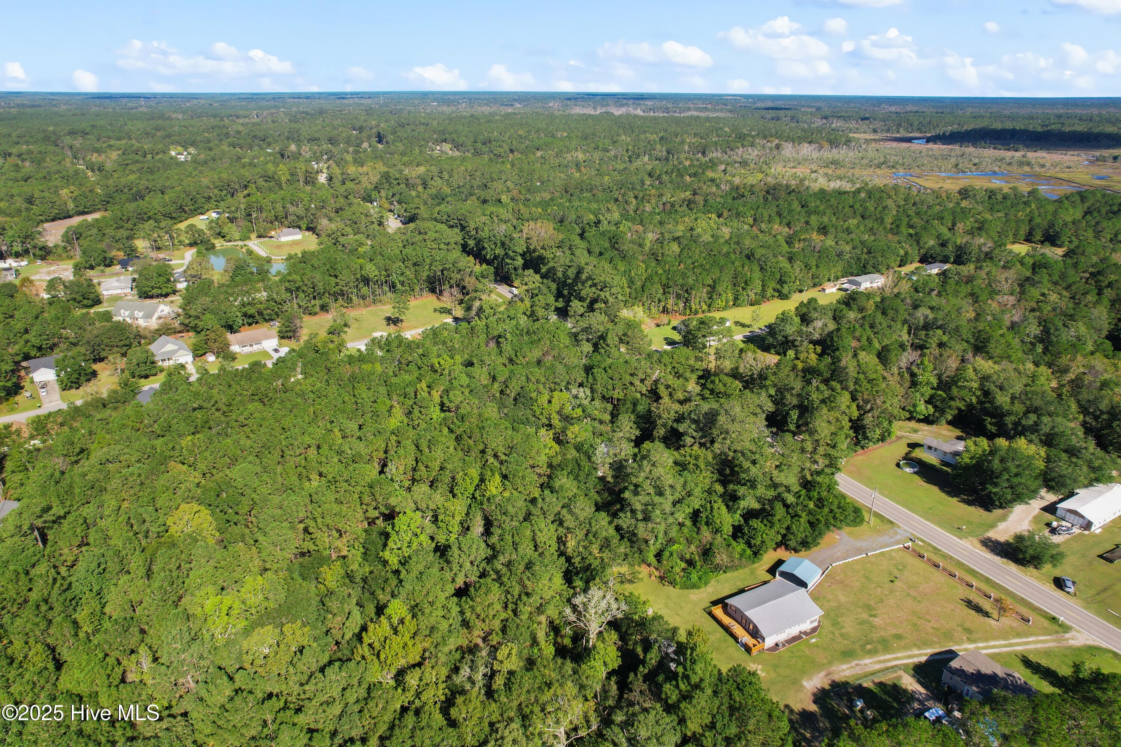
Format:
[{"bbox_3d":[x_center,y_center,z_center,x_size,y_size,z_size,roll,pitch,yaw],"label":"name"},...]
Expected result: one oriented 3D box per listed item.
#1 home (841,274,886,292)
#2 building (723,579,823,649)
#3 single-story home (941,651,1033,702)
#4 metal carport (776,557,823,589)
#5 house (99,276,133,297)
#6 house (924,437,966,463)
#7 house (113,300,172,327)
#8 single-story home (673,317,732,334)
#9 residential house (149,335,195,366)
[{"bbox_3d":[171.473,-52.072,385.114,20.800,4.600,9.200,-14,26,-30],"label":"home"},{"bbox_3d":[43.808,48.524,140.731,15.400,4.900,11.700,-11,25,-25],"label":"building"},{"bbox_3d":[77.803,56.389,123.249,10.000,4.100,13.200,-12,25,-27],"label":"single-story home"},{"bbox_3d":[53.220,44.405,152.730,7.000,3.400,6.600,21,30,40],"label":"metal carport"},{"bbox_3d":[-236.769,-46.950,366.089,14.000,5.800,14.000,-11,25,-26],"label":"house"},{"bbox_3d":[116.444,22.709,204.104,9.000,4.700,13.000,-18,28,-36],"label":"house"},{"bbox_3d":[-195.751,-29.104,320.732,23.500,8.000,12.000,6,23,14],"label":"house"},{"bbox_3d":[65.176,-22.044,311.297,25.000,4.700,8.800,-9,24,-21],"label":"single-story home"},{"bbox_3d":[-156.454,-9.272,274.743,13.200,7.000,15.000,-14,27,-31],"label":"residential house"}]

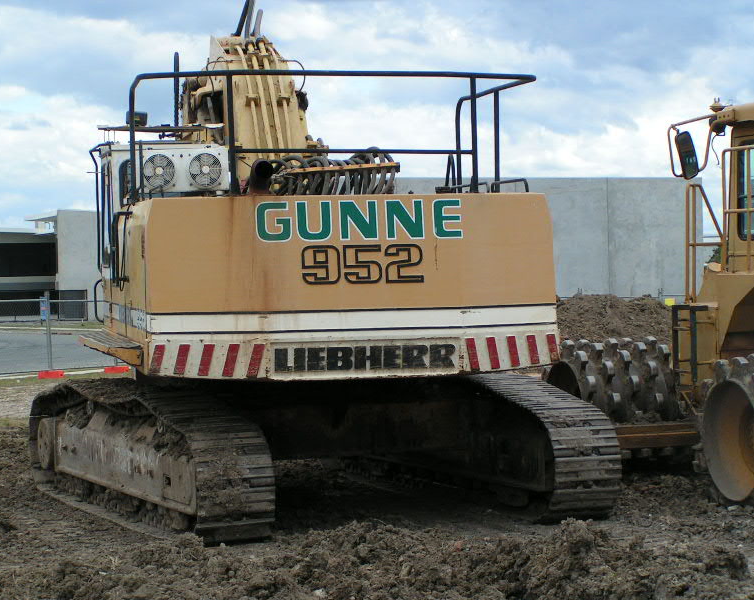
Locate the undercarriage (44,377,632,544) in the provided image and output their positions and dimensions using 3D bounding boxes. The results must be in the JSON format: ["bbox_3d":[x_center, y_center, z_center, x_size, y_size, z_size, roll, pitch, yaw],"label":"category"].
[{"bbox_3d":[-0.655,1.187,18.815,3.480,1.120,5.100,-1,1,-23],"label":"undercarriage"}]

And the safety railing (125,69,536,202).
[{"bbox_3d":[-0.471,-1.190,16.565,2.950,0.900,2.100,-1,1,-13],"label":"safety railing"}]

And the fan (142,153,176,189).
[{"bbox_3d":[-1.819,-1.075,18.300,0.285,0.285,0.080,-1,1,-13],"label":"fan"}]

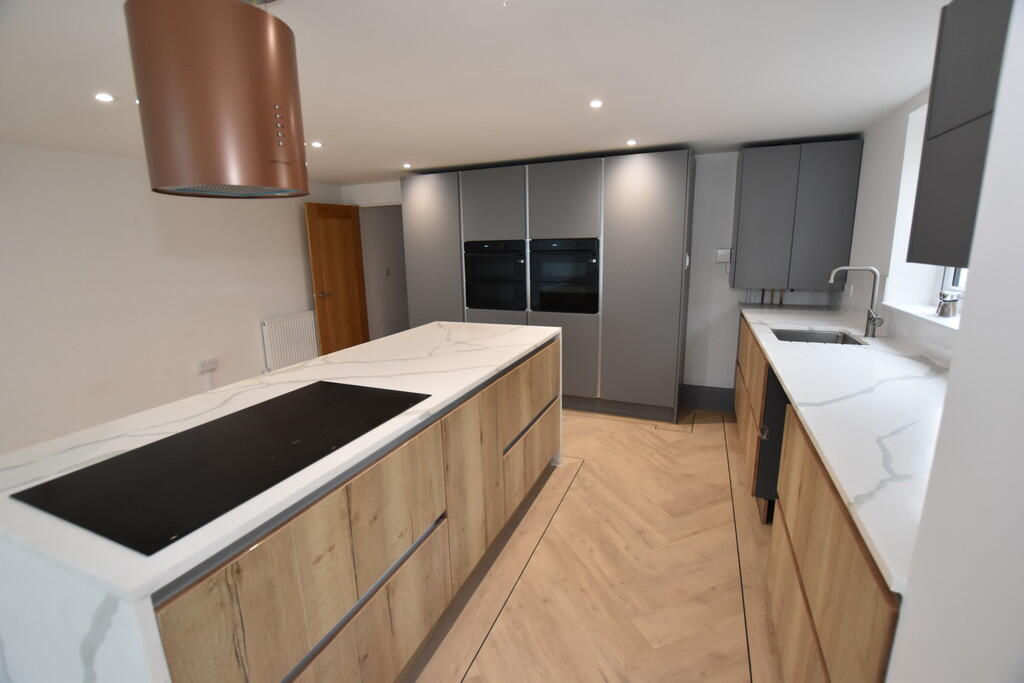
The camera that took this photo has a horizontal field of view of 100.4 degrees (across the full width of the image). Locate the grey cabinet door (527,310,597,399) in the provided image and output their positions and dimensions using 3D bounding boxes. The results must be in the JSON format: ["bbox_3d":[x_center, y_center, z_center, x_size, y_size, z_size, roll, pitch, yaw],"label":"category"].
[{"bbox_3d":[0.437,0.115,3.633,0.593,0.708,0.022,4,13,21],"label":"grey cabinet door"}]

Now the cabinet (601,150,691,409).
[{"bbox_3d":[1.121,-0.467,3.580,0.631,1.970,0.540,4,13,23],"label":"cabinet"}]

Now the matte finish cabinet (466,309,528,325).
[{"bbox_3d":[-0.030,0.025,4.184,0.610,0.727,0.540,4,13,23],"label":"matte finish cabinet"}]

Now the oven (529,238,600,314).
[{"bbox_3d":[0.529,-0.590,3.782,0.586,0.608,0.510,4,13,23],"label":"oven"}]

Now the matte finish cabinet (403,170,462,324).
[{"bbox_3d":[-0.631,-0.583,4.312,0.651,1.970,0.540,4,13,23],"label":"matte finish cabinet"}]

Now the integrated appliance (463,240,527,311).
[{"bbox_3d":[-0.057,-0.629,4.027,0.598,0.608,0.510,4,13,23],"label":"integrated appliance"}]

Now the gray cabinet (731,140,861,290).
[{"bbox_3d":[2.001,-0.872,3.089,0.664,0.954,0.380,4,13,23],"label":"gray cabinet"}]

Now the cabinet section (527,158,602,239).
[{"bbox_3d":[0.526,-1.177,3.662,0.613,0.588,0.550,4,14,23],"label":"cabinet section"}]

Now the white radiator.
[{"bbox_3d":[-2.244,-0.018,4.422,0.100,0.520,0.660,4,13,23],"label":"white radiator"}]

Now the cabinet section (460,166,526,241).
[{"bbox_3d":[-0.045,-1.223,3.908,0.619,0.590,0.550,4,14,23],"label":"cabinet section"}]

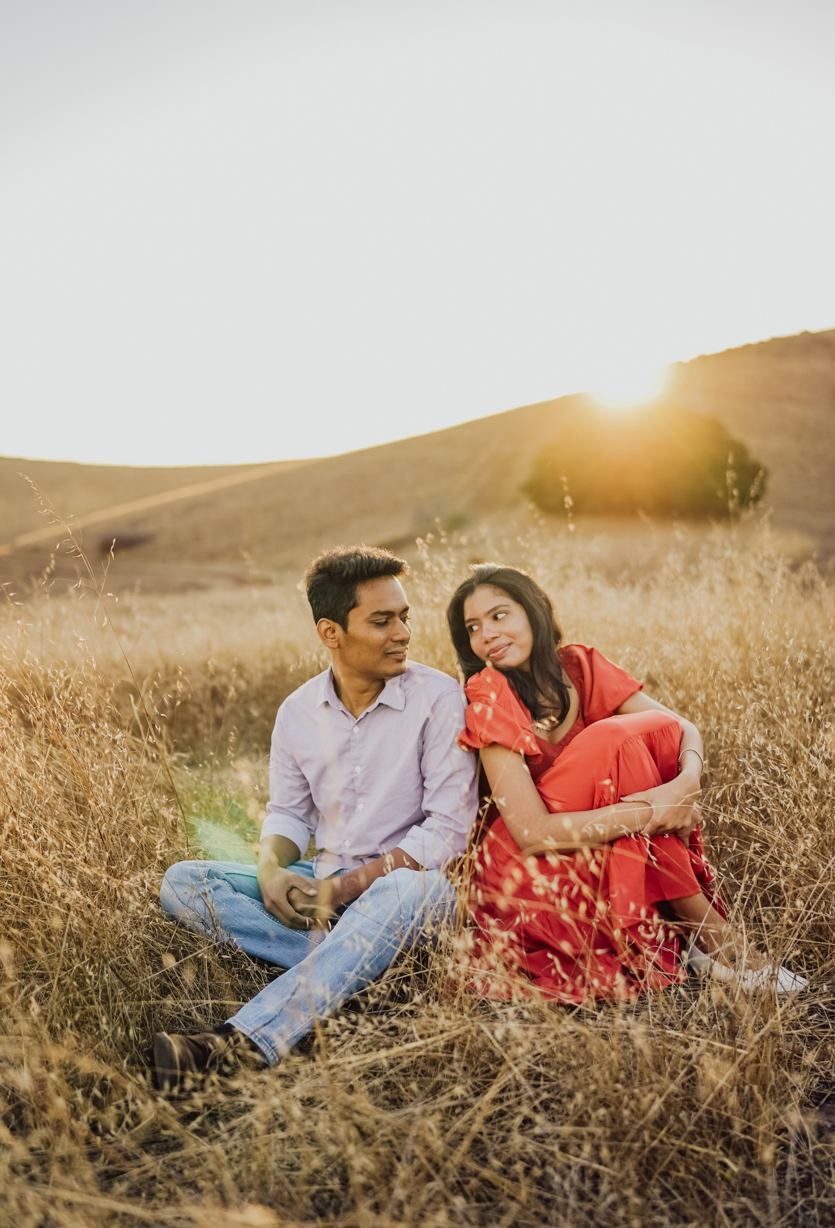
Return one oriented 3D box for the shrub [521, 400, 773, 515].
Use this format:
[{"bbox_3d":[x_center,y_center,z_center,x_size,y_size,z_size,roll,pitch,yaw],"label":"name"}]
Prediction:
[{"bbox_3d":[6.181,-4.204,33.000,6.400,3.100,5.200,0,3,6],"label":"shrub"}]

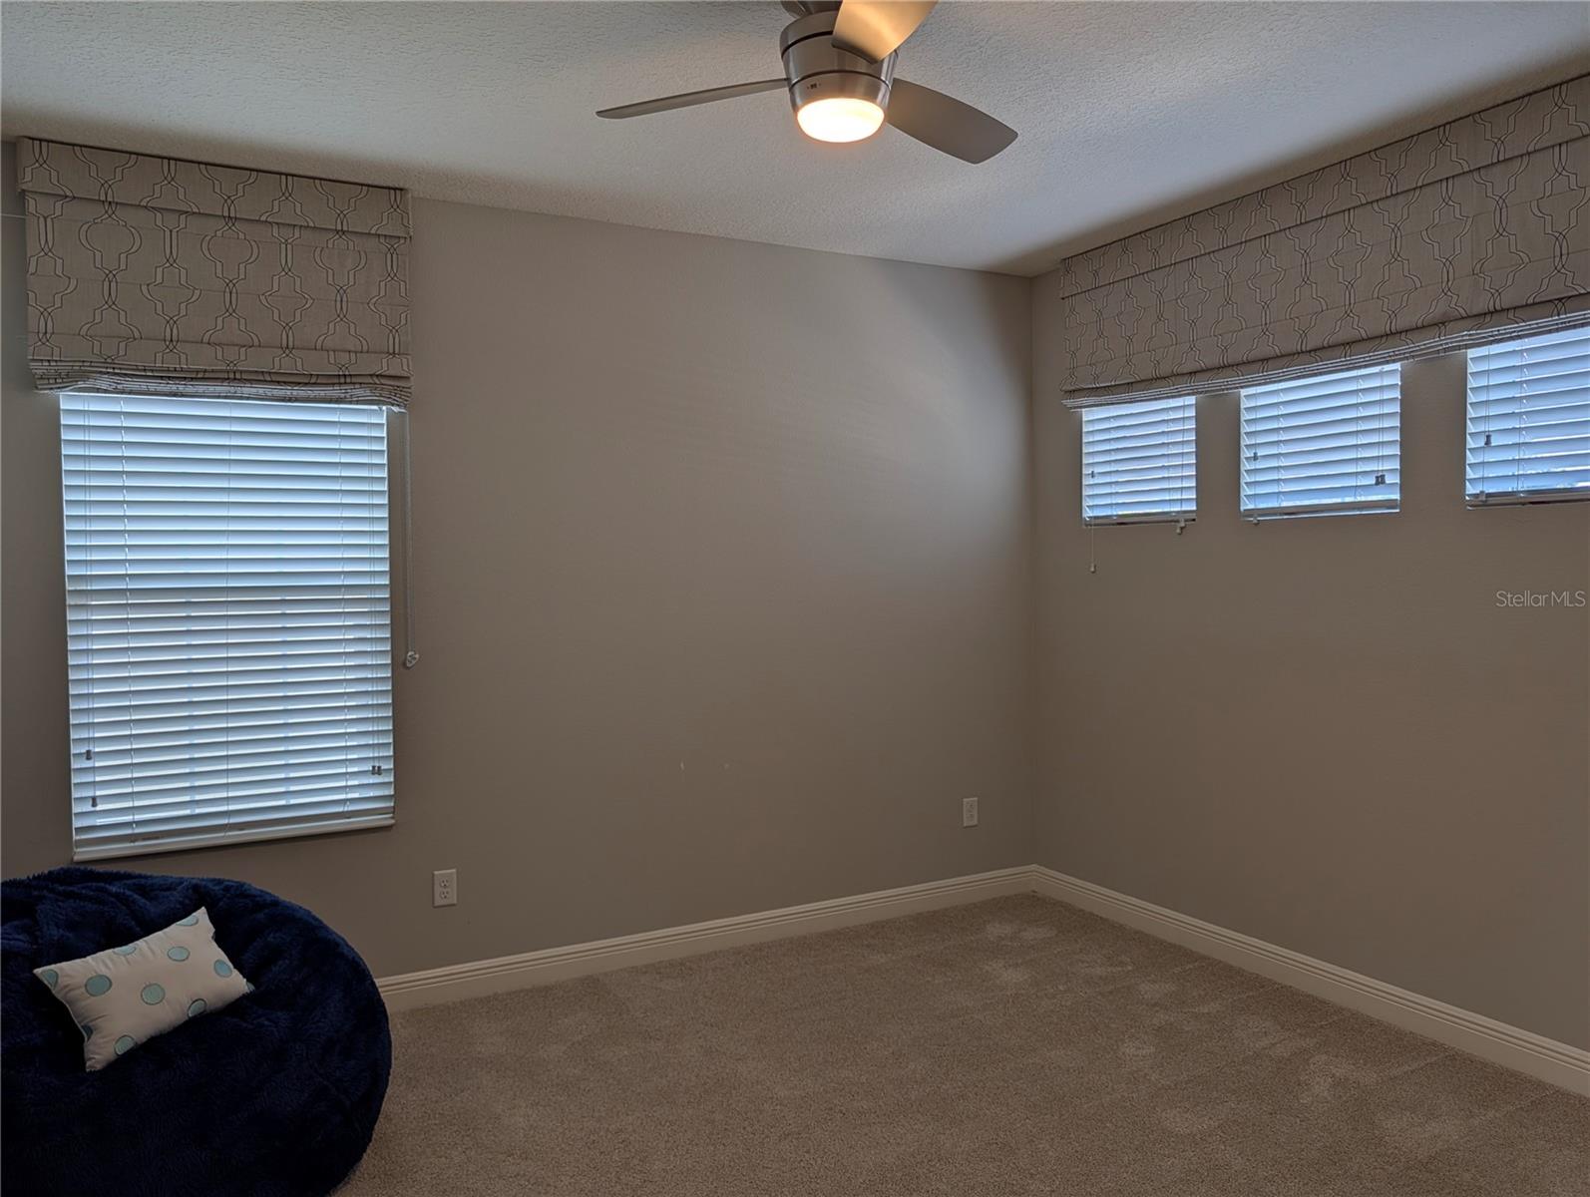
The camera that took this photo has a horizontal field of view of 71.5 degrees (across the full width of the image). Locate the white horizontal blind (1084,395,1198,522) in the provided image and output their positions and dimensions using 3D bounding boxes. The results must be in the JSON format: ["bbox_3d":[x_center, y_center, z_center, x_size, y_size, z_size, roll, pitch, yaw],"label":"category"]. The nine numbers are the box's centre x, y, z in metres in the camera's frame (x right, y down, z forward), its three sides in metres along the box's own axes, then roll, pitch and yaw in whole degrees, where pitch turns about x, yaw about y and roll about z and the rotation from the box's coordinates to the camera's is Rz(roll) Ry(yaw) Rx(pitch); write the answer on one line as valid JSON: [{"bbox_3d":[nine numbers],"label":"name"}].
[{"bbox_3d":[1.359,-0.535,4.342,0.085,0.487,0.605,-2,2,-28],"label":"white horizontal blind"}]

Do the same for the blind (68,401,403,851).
[{"bbox_3d":[-1.737,0.057,3.445,0.897,1.393,0.095,-2,2,-28],"label":"blind"}]

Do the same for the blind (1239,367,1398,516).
[{"bbox_3d":[1.730,-0.507,3.633,0.065,0.458,0.585,-2,2,-28],"label":"blind"}]

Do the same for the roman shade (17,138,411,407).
[{"bbox_3d":[-1.711,-0.946,3.350,1.036,0.697,0.090,-2,2,-28],"label":"roman shade"}]

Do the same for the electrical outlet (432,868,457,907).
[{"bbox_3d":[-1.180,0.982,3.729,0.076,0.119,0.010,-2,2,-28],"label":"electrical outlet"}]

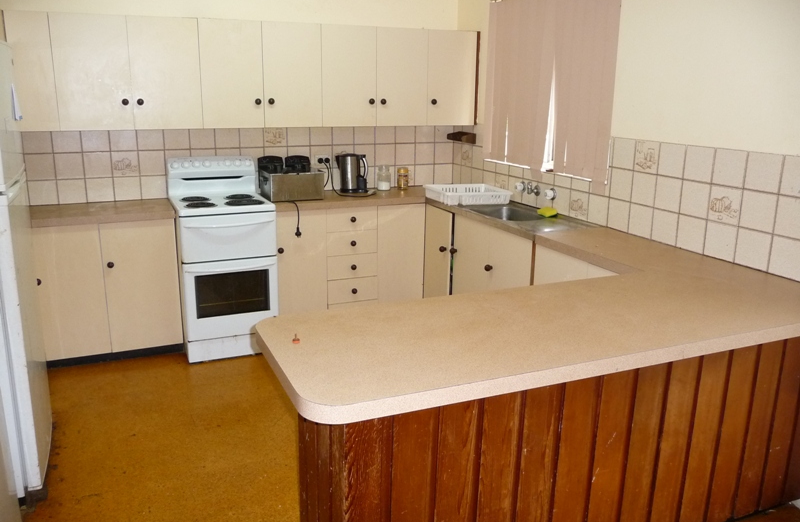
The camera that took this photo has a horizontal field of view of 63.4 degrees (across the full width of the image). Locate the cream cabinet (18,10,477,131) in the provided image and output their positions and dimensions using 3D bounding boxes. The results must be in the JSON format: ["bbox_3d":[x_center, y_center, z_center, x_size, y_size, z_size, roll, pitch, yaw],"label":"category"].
[{"bbox_3d":[-0.816,-1.133,3.943,2.740,0.606,0.326,-6,16,-23],"label":"cream cabinet"}]

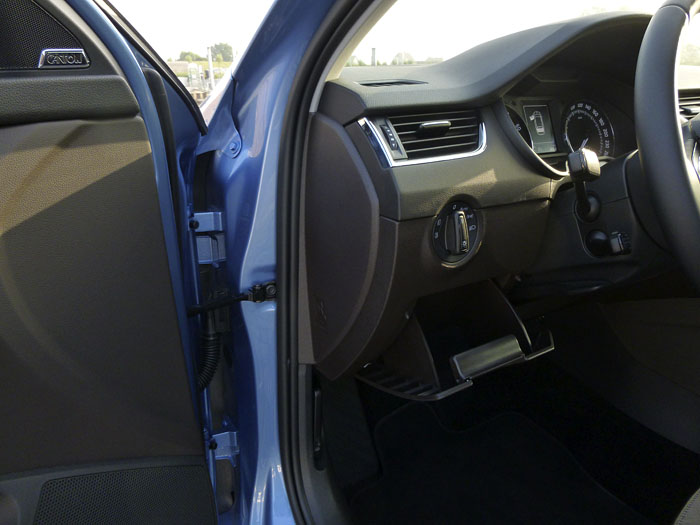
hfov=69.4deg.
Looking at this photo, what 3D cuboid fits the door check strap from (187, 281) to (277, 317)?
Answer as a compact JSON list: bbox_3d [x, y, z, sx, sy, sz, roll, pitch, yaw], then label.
[{"bbox_3d":[-0.173,0.053,0.740,0.135,0.028,0.024,-14,25,-34],"label":"door check strap"}]

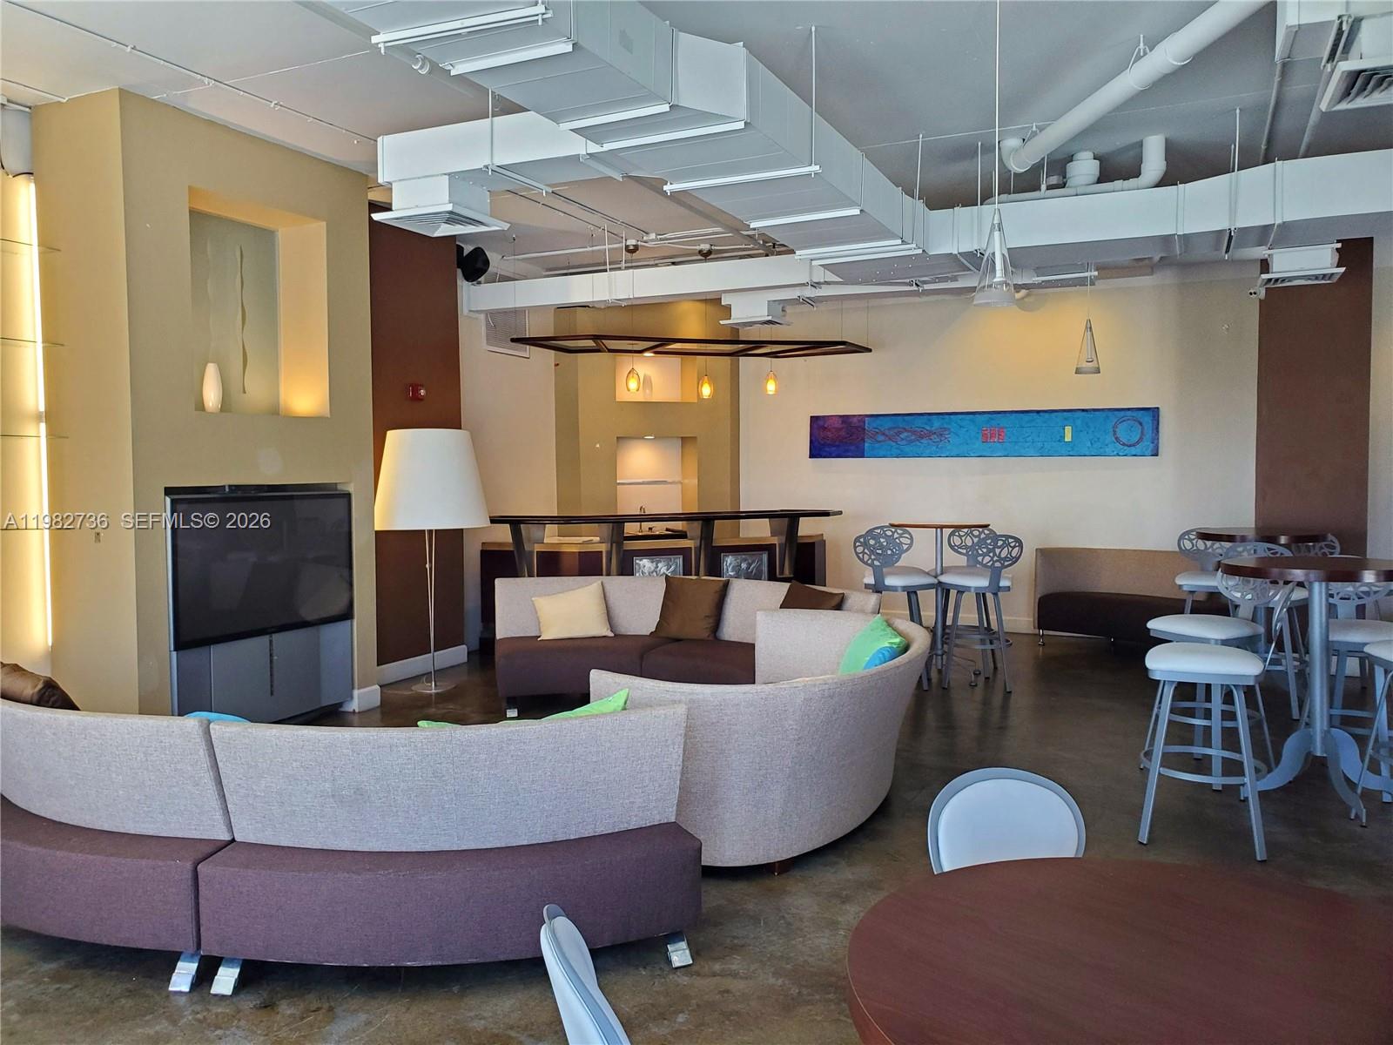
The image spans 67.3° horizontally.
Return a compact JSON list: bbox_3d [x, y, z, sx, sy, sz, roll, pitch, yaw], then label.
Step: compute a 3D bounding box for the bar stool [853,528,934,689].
[{"bbox_3d":[1.364,0.587,7.156,0.470,1.050,0.570,3,4,44],"label":"bar stool"}]

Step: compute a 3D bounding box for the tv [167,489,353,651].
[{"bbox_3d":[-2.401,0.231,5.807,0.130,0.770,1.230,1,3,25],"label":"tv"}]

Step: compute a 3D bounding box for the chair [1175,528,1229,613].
[{"bbox_3d":[3.465,0.583,7.047,0.470,1.050,0.570,1,4,28],"label":"chair"}]

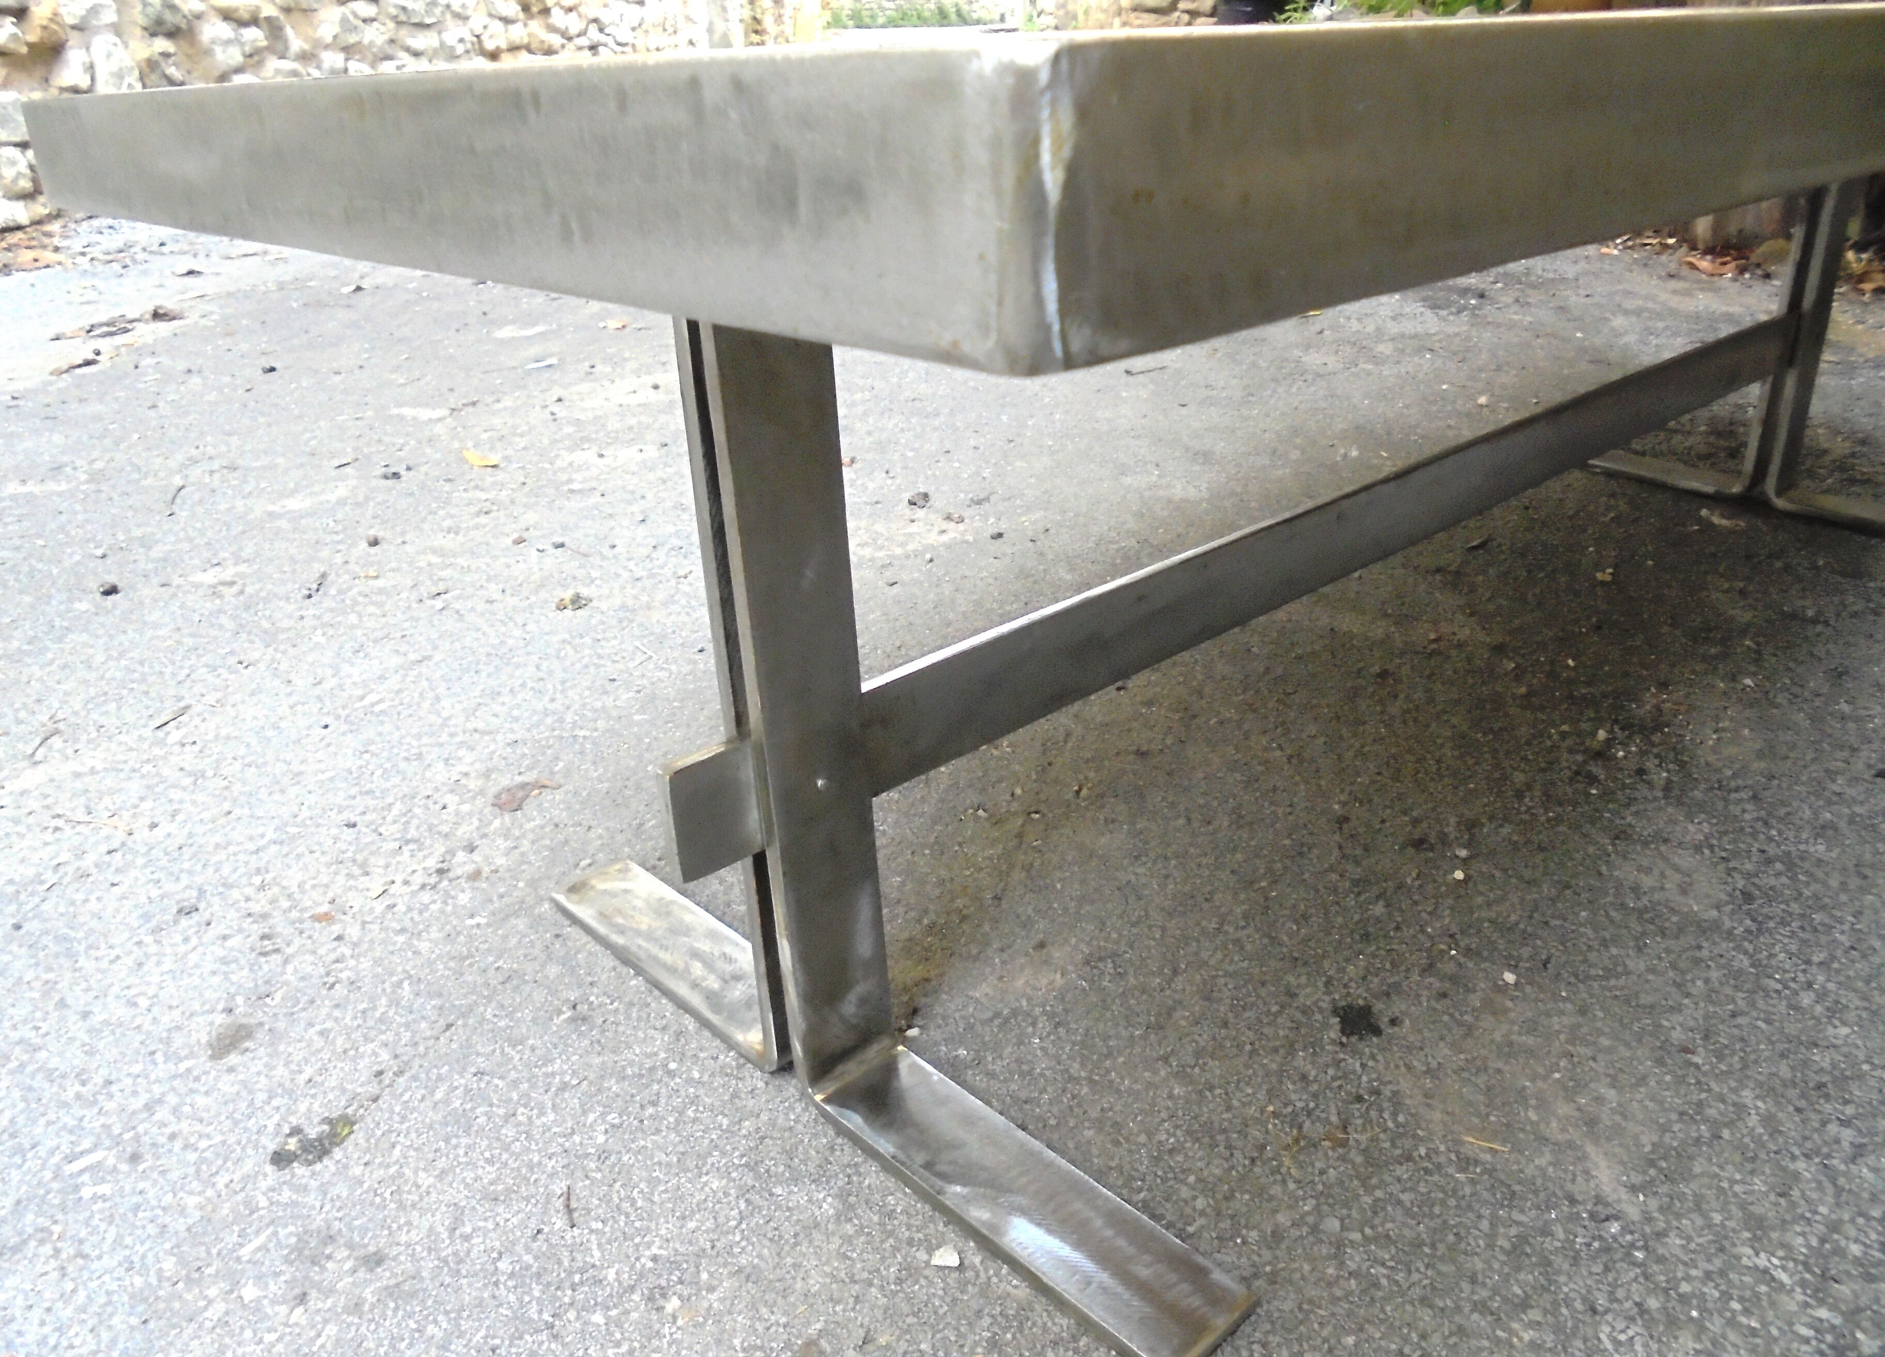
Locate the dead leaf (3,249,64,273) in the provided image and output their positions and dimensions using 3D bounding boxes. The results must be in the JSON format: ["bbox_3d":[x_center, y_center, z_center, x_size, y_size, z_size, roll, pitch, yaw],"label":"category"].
[{"bbox_3d":[-2.566,-1.180,4.000,0.139,0.038,0.103,-17,28,-28],"label":"dead leaf"}]

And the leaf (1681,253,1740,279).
[{"bbox_3d":[1.372,-0.739,2.529,0.088,0.034,0.067,9,27,26],"label":"leaf"}]

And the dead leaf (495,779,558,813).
[{"bbox_3d":[-0.281,0.075,0.947,0.032,0.010,0.045,13,29,32],"label":"dead leaf"}]

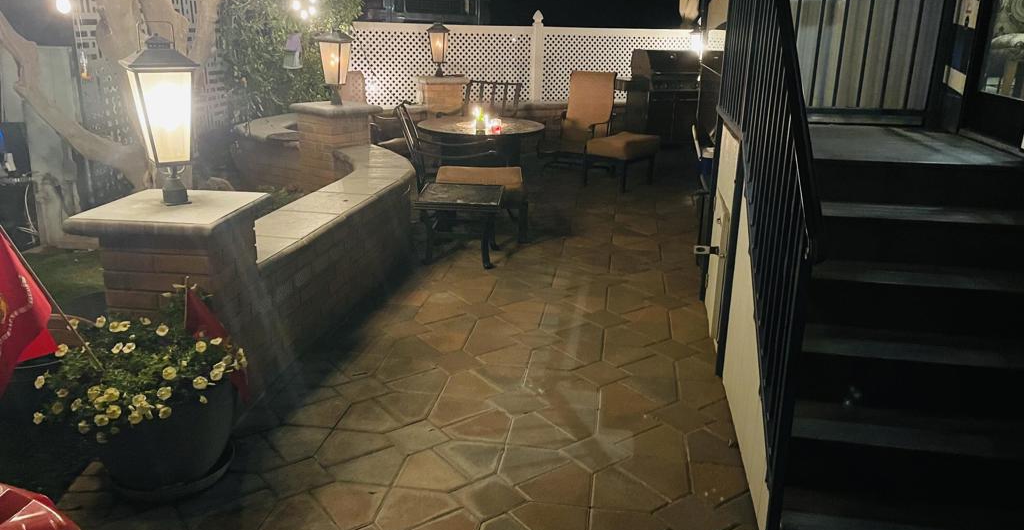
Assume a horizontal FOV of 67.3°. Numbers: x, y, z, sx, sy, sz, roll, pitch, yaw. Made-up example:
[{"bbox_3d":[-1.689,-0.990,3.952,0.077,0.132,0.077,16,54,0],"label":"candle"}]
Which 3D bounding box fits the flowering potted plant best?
[{"bbox_3d":[-1.251,0.472,2.661,0.680,0.590,0.630,-8,20,-25],"label":"flowering potted plant"}]

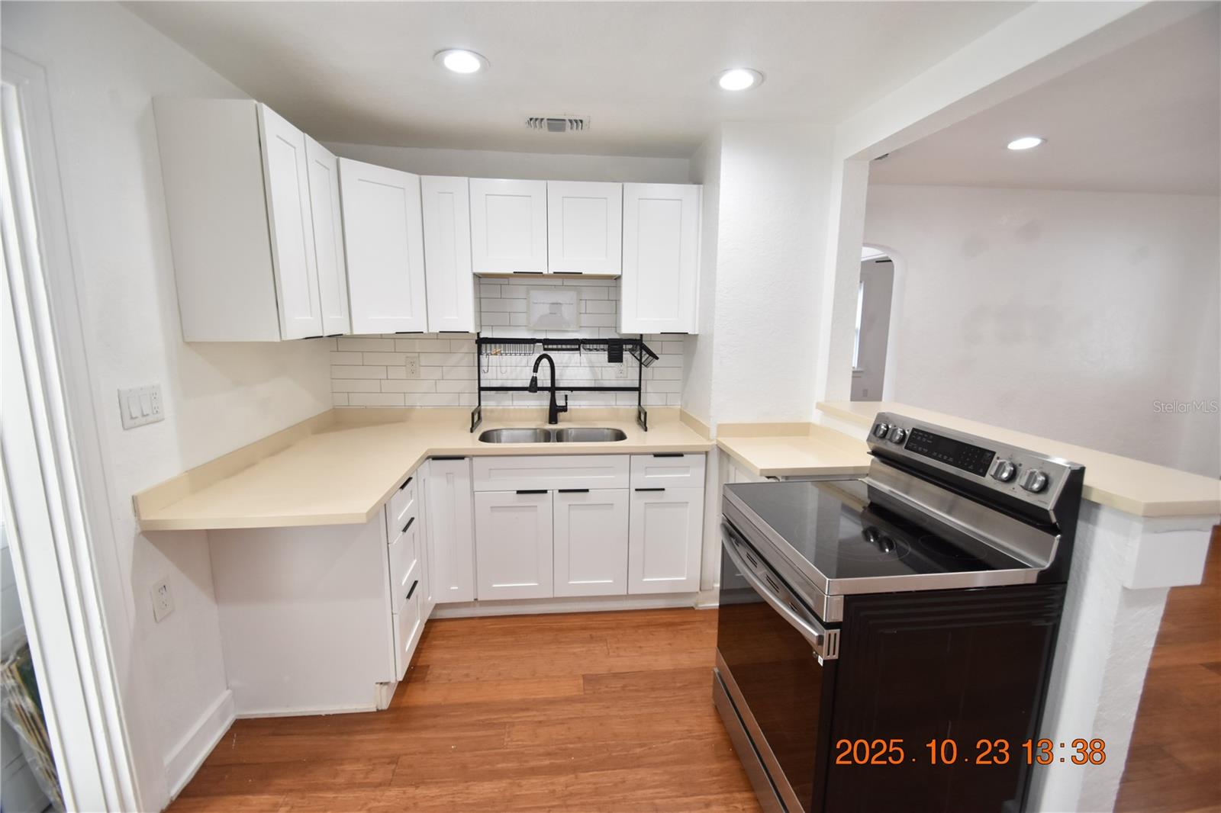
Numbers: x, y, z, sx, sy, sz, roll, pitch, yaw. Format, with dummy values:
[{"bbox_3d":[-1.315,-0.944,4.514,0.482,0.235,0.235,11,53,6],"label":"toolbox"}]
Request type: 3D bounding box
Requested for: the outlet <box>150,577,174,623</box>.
[{"bbox_3d":[-1.425,0.615,1.626,0.010,0.122,0.076,0,10,-6],"label":"outlet"}]

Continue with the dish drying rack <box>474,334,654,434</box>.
[{"bbox_3d":[-0.252,-0.143,2.834,1.020,0.529,0.250,0,10,-6],"label":"dish drying rack"}]

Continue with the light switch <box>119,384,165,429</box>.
[{"bbox_3d":[-1.417,-0.002,1.541,0.010,0.115,0.163,-1,10,-6],"label":"light switch"}]

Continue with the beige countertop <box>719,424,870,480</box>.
[{"bbox_3d":[0.859,0.186,2.432,0.534,0.110,0.574,0,10,-6],"label":"beige countertop"}]

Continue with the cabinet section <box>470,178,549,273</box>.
[{"bbox_3d":[-0.523,-0.930,2.712,0.382,0.454,0.311,0,10,-5],"label":"cabinet section"}]

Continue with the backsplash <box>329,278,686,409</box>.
[{"bbox_3d":[-0.564,-0.365,2.937,2.024,0.768,0.015,0,10,-6],"label":"backsplash"}]

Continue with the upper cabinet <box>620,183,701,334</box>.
[{"bbox_3d":[0.244,-0.782,2.800,0.411,0.755,0.313,0,10,-6],"label":"upper cabinet"}]

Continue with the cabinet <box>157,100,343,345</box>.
[{"bbox_3d":[-1.312,-0.647,1.945,0.325,0.755,0.550,0,10,-6],"label":"cabinet"}]

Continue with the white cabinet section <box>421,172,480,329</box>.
[{"bbox_3d":[-0.828,-0.778,2.709,0.228,0.758,0.311,0,10,-5],"label":"white cabinet section"}]

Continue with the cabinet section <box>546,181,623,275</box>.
[{"bbox_3d":[-0.142,-0.933,2.748,0.384,0.454,0.311,0,10,-5],"label":"cabinet section"}]

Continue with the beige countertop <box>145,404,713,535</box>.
[{"bbox_3d":[-0.493,0.189,2.331,2.024,0.111,1.411,0,10,-6],"label":"beige countertop"}]

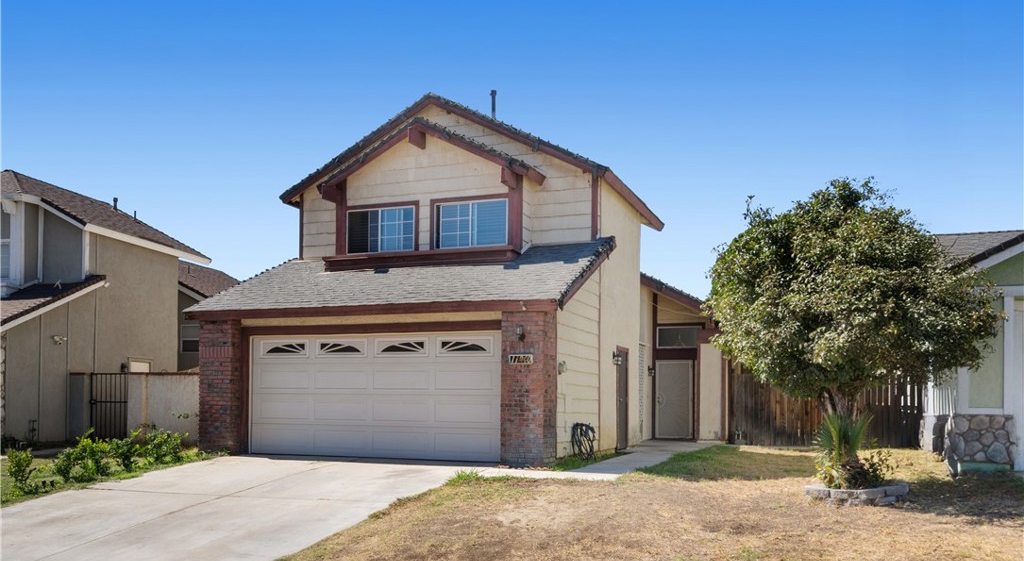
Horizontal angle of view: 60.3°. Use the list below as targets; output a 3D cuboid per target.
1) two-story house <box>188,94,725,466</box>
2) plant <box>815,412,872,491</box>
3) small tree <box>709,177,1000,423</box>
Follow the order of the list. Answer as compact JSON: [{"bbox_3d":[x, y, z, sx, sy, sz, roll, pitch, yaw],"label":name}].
[{"bbox_3d":[0.350,0.250,20.200,8.600,7.100,13.400,-2,-6,21],"label":"two-story house"},{"bbox_3d":[3.816,1.957,10.150,0.680,0.920,0.680,-2,-6,21],"label":"plant"},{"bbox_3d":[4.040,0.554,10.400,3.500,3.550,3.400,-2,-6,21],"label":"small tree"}]

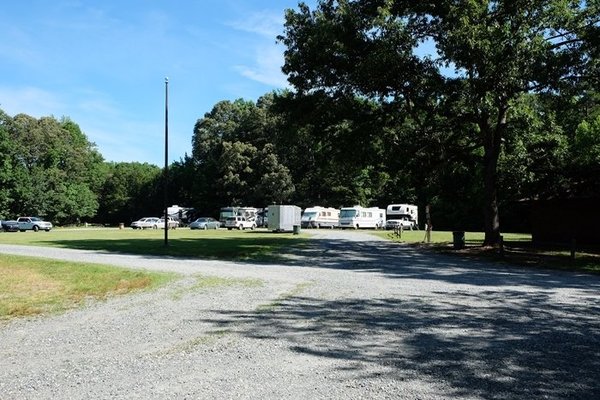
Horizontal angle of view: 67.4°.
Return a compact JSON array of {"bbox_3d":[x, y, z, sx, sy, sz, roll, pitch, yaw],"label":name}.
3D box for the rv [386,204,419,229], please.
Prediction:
[{"bbox_3d":[13.782,2.313,60.890,2.242,3.348,5.888,-2,-3,35],"label":"rv"}]

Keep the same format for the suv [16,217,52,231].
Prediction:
[{"bbox_3d":[-36.243,3.317,61.579,4.880,1.870,1.797,-1,-3,26],"label":"suv"}]

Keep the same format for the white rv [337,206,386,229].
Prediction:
[{"bbox_3d":[9.201,2.575,65.396,2.428,3.290,8.277,-2,-3,43],"label":"white rv"}]

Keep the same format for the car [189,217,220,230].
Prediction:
[{"bbox_3d":[-11.567,2.897,55.271,1.797,1.458,4.724,-1,-2,18],"label":"car"}]

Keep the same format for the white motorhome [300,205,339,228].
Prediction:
[{"bbox_3d":[3.070,2.566,65.050,2.362,3.201,7.760,-2,-3,31],"label":"white motorhome"}]

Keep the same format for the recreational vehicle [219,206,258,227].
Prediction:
[{"bbox_3d":[-10.155,2.939,75.672,2.491,3.551,8.587,-1,-2,21],"label":"recreational vehicle"}]

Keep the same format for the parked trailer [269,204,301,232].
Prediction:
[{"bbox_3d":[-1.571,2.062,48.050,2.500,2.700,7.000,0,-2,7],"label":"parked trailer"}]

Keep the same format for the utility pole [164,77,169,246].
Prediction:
[{"bbox_3d":[-7.814,-2.328,26.497,0.160,9.900,0.160,0,-2,0],"label":"utility pole"}]

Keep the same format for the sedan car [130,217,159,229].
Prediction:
[{"bbox_3d":[-20.603,3.182,60.423,1.780,1.490,4.800,-1,-3,29],"label":"sedan car"}]

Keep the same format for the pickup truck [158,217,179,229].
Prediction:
[{"bbox_3d":[-18.030,3.195,62.279,1.794,1.740,5.158,0,-2,-1],"label":"pickup truck"}]

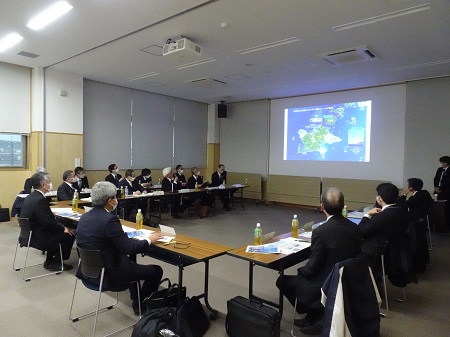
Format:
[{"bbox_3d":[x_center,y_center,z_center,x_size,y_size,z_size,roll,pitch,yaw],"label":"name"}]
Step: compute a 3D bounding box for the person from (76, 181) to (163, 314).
[{"bbox_3d":[-1.017,0.780,3.047,0.780,1.290,0.570,-1,3,-42],"label":"person"}]

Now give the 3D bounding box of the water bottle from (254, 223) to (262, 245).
[{"bbox_3d":[0.323,0.642,3.015,0.068,0.220,0.068,1,2,0],"label":"water bottle"}]

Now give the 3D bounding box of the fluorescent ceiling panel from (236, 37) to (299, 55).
[{"bbox_3d":[0.749,-2.212,5.623,1.260,0.060,0.190,3,3,39],"label":"fluorescent ceiling panel"}]

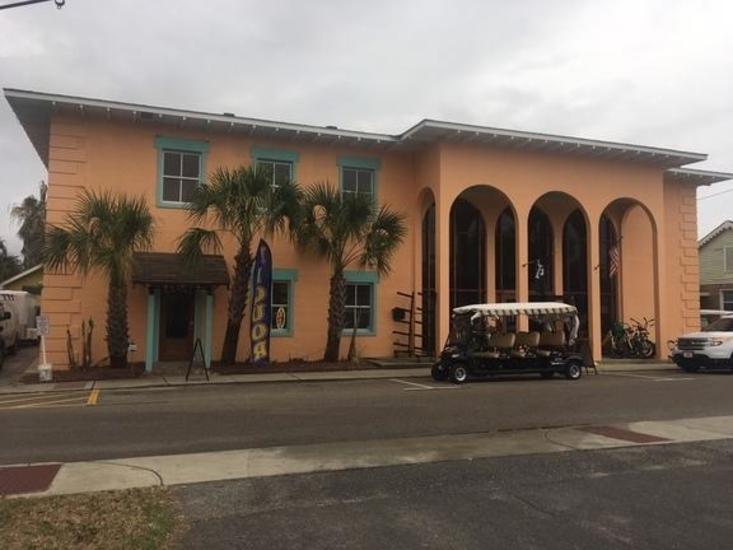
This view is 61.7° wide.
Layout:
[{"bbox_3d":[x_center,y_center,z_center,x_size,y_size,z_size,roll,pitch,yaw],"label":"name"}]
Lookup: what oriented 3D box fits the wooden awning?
[{"bbox_3d":[-5.235,-0.174,17.364,2.600,1.050,1.300,2,-3,-21],"label":"wooden awning"}]

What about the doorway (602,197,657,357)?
[{"bbox_3d":[8.858,0.105,20.875,2.530,5.400,0.280,2,-4,-21],"label":"doorway"}]

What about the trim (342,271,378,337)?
[{"bbox_3d":[-0.256,0.890,18.950,1.420,2.000,0.130,2,-4,-21],"label":"trim"}]

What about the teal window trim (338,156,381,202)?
[{"bbox_3d":[-0.212,-2.642,19.190,1.460,1.970,0.130,2,-4,-21],"label":"teal window trim"}]

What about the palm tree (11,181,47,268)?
[{"bbox_3d":[-24.535,-1.393,45.074,3.600,10.745,3.600,2,-3,-21],"label":"palm tree"}]

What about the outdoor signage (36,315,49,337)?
[{"bbox_3d":[-7.267,1.133,13.776,0.280,0.470,0.030,2,-4,-21],"label":"outdoor signage"}]

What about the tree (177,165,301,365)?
[{"bbox_3d":[-3.405,-0.311,16.571,3.220,5.320,2.900,2,-4,-21],"label":"tree"}]

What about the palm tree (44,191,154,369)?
[{"bbox_3d":[-6.988,0.177,16.070,2.900,4.700,2.700,2,-3,-21],"label":"palm tree"}]

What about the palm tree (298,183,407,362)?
[{"bbox_3d":[-0.359,-0.123,17.826,3.230,5.100,2.900,2,-4,-21],"label":"palm tree"}]

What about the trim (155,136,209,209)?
[{"bbox_3d":[-5.435,-2.992,18.073,1.550,2.070,0.150,2,-3,-21],"label":"trim"}]

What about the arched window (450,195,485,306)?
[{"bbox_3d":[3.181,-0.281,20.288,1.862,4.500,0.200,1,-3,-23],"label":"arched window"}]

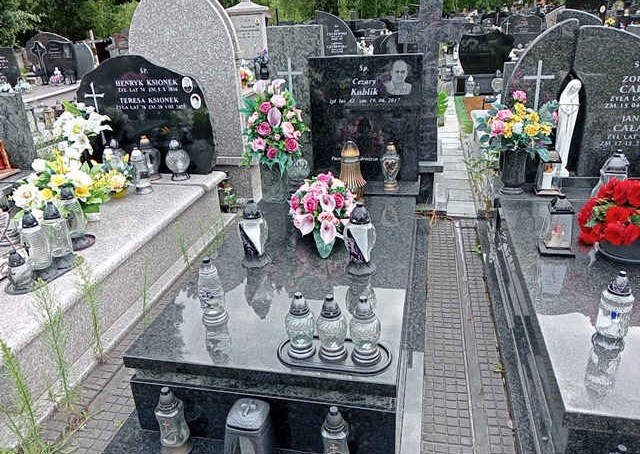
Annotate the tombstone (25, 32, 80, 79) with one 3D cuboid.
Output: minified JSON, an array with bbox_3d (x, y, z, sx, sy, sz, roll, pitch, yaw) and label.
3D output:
[{"bbox_3d":[-4.530,-2.873,8.750,0.840,0.820,0.130,3,24,11],"label":"tombstone"}]

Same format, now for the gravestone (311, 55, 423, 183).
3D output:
[{"bbox_3d":[0.264,-0.624,3.057,0.645,0.725,0.080,2,23,12],"label":"gravestone"}]

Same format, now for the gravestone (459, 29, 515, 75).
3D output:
[{"bbox_3d":[2.357,-2.470,7.350,0.770,0.620,0.120,3,24,11],"label":"gravestone"}]

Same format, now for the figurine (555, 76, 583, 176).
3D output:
[{"bbox_3d":[1.495,-0.590,3.123,0.125,0.571,0.120,3,24,11],"label":"figurine"}]

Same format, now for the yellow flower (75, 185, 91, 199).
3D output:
[{"bbox_3d":[-1.397,-0.199,3.050,0.088,0.085,0.060,-13,26,-23],"label":"yellow flower"}]

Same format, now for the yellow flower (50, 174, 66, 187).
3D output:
[{"bbox_3d":[-1.649,-0.293,3.264,0.095,0.090,0.070,3,23,12],"label":"yellow flower"}]

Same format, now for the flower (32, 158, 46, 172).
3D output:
[{"bbox_3d":[-1.546,-0.345,2.854,0.075,0.075,0.070,-4,22,-5],"label":"flower"}]

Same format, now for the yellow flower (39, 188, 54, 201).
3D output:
[{"bbox_3d":[-1.444,-0.172,2.733,0.075,0.072,0.060,-7,22,-11],"label":"yellow flower"}]

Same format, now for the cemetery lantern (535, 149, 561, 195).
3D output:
[{"bbox_3d":[1.380,-0.342,3.099,0.140,0.268,0.135,3,24,11],"label":"cemetery lantern"}]

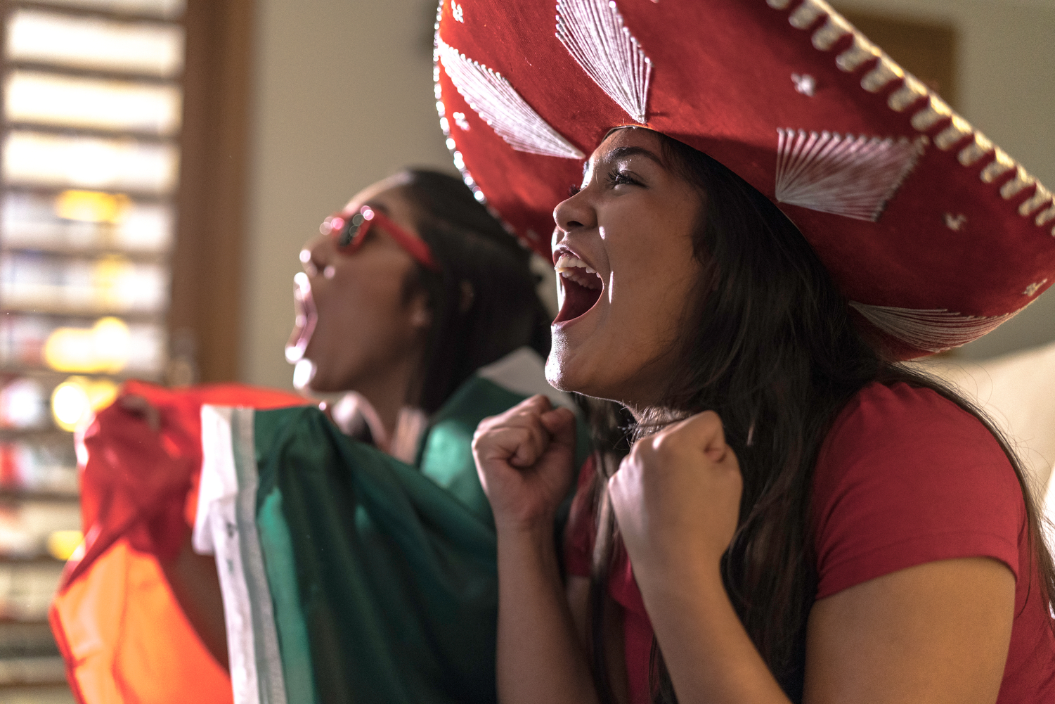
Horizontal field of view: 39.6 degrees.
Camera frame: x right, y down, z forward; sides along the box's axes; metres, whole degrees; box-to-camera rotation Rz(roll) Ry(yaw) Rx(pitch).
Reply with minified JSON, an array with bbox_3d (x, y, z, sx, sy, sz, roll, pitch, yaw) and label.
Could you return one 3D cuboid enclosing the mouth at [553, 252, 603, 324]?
[{"bbox_3d":[0.036,-0.048,1.110,0.036,0.055,0.050,15,-8,-27],"label":"mouth"}]

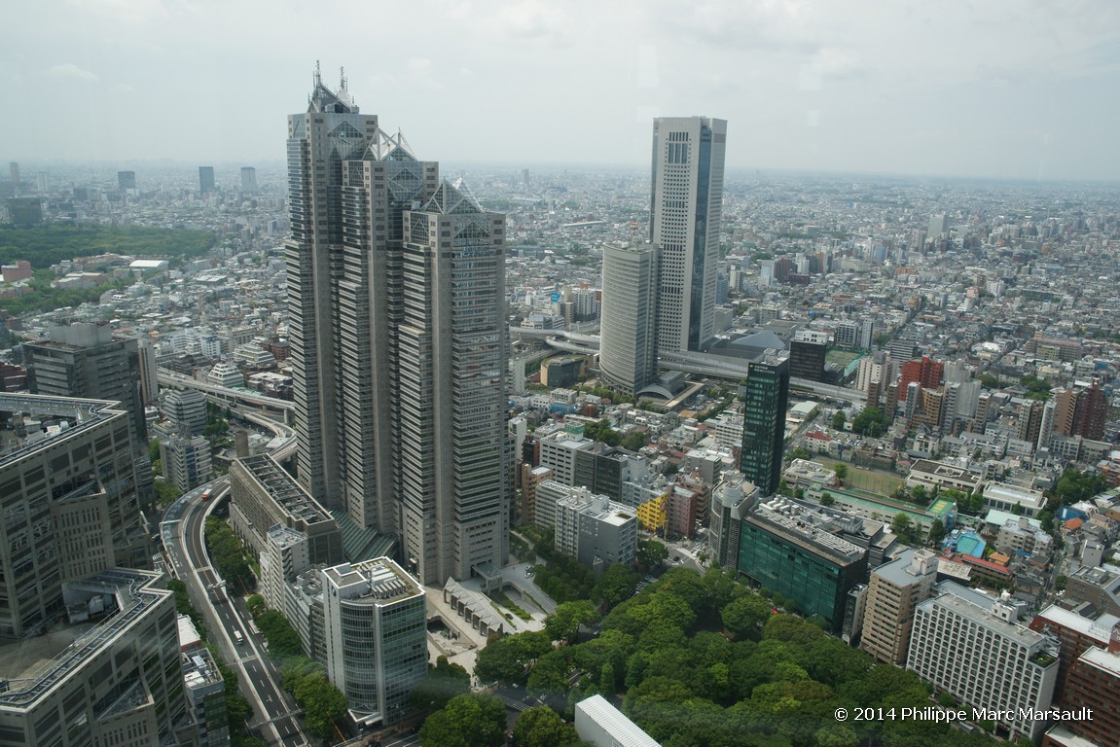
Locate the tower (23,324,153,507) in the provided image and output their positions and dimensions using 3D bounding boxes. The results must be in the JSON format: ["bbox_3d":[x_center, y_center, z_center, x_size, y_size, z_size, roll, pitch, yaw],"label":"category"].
[{"bbox_3d":[-250.070,26.130,433.860,36.300,109.000,37.000,7,16,22],"label":"tower"}]

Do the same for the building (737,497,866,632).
[{"bbox_3d":[117.170,91.260,389.380,24.500,38.500,56.400,-10,19,-36],"label":"building"}]

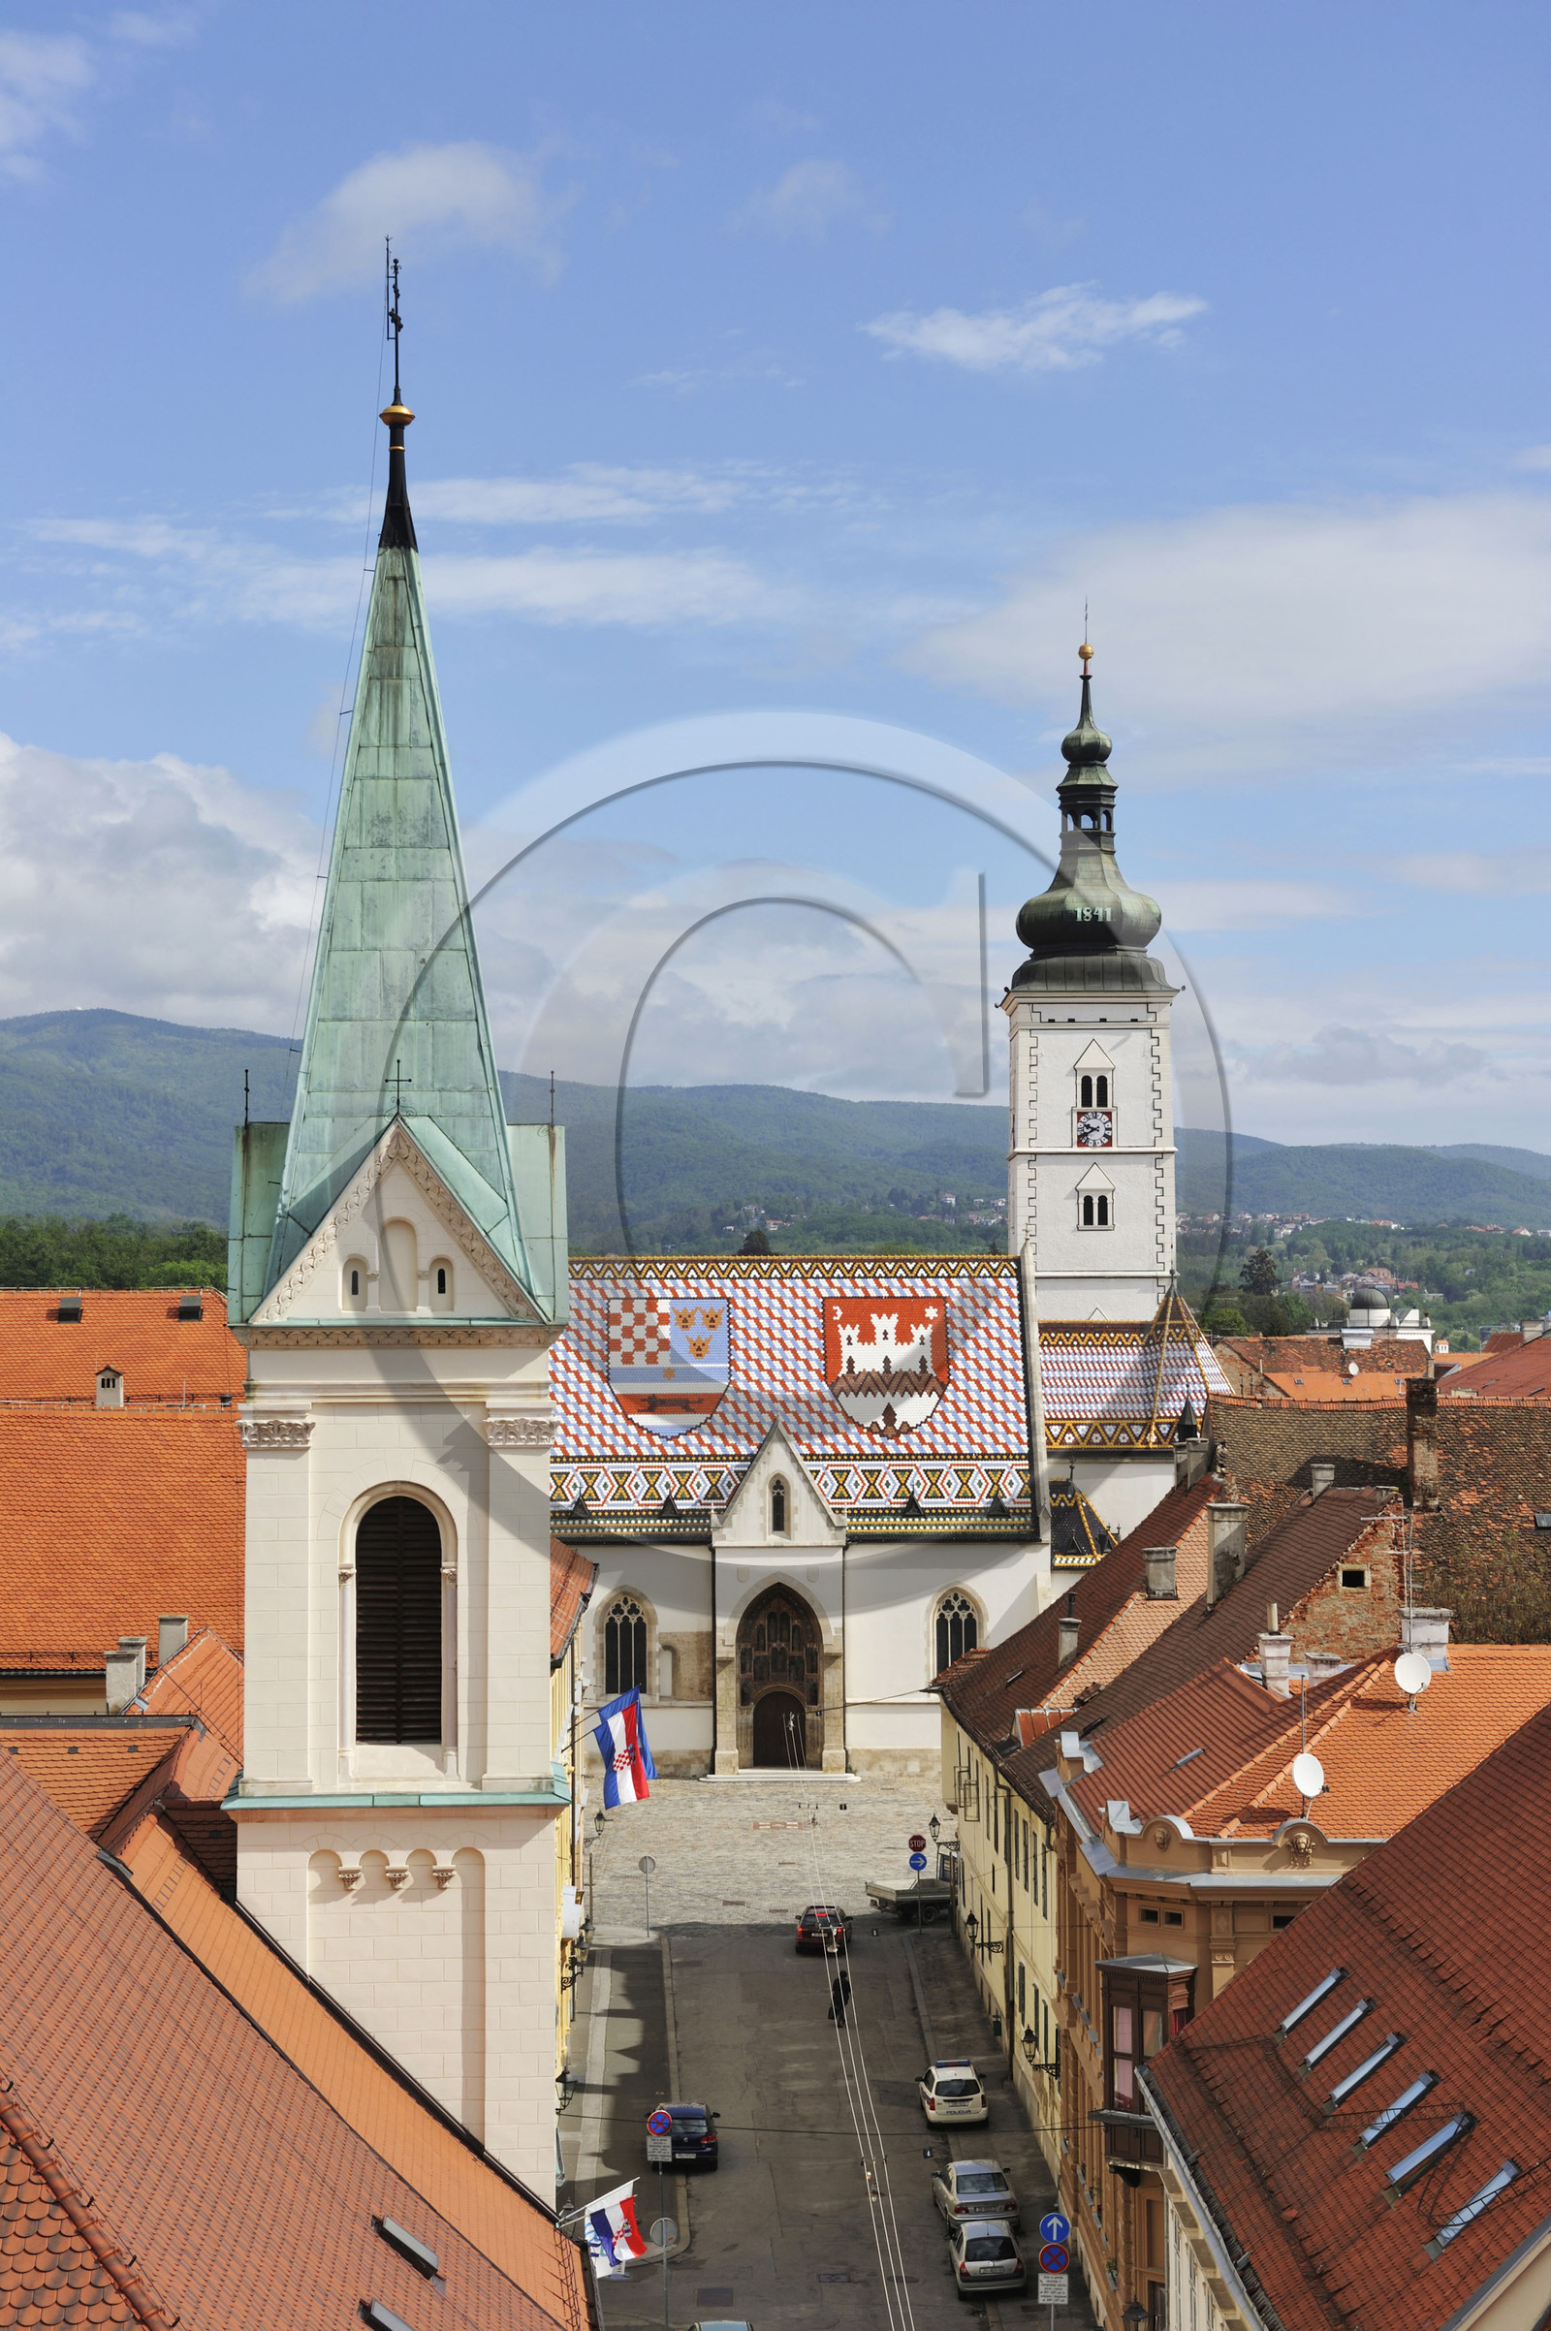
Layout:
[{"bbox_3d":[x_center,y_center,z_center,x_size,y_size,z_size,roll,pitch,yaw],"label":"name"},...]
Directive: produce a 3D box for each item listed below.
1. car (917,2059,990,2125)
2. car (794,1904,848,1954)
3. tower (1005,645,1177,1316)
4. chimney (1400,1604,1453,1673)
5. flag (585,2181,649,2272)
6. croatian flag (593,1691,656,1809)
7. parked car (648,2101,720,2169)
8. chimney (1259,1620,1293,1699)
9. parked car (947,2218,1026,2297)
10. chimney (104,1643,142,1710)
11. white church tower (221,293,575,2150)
[{"bbox_3d":[5.035,25.961,113.017,1.750,1.550,4.400,0,-1,-1],"label":"car"},{"bbox_3d":[1.656,26.529,139.816,1.750,1.470,4.350,0,-1,3],"label":"car"},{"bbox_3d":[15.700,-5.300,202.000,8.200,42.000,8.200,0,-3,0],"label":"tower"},{"bbox_3d":[15.130,11.002,93.400,1.200,1.600,0.750,0,-2,0],"label":"chimney"},{"bbox_3d":[-2.914,19.733,74.500,1.120,1.500,0.400,0,-2,0],"label":"flag"},{"bbox_3d":[-4.379,16.930,116.000,1.720,3.200,0.500,0,-2,0],"label":"croatian flag"},{"bbox_3d":[-2.404,25.884,107.316,1.790,1.480,4.200,0,-1,-2],"label":"parked car"},{"bbox_3d":[12.291,12.140,98.500,0.800,1.950,0.720,0,-2,0],"label":"chimney"},{"bbox_3d":[5.026,25.663,94.816,1.670,1.430,3.800,0,-1,-1],"label":"parked car"},{"bbox_3d":[-15.535,12.247,95.500,0.800,1.650,0.720,0,-2,0],"label":"chimney"},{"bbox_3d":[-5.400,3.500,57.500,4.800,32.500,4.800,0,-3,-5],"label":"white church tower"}]

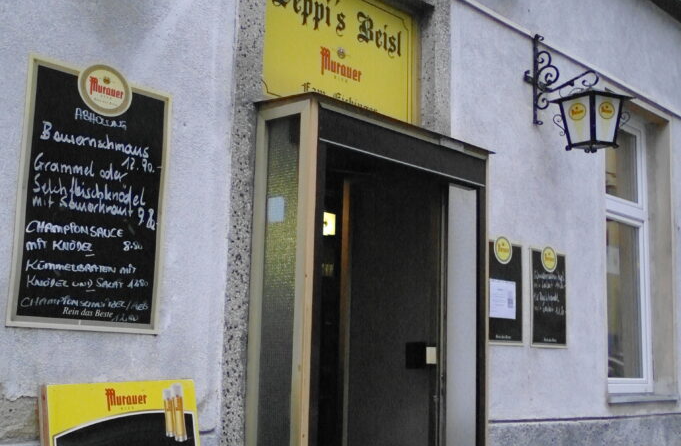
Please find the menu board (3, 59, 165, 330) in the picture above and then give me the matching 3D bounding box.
[{"bbox_3d":[-0.950,-0.110,3.359,0.035,1.065,0.642,-7,-13,43],"label":"menu board"}]

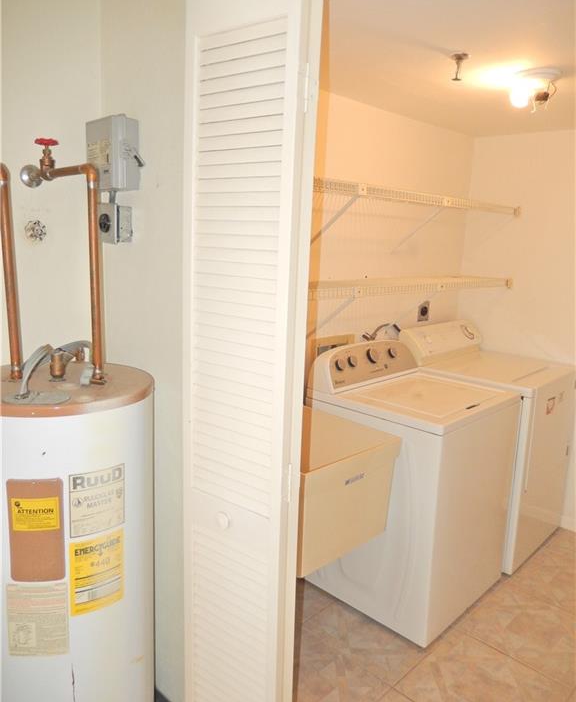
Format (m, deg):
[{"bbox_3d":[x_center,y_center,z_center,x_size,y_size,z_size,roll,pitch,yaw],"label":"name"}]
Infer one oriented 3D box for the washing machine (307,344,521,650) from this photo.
[{"bbox_3d":[0.546,0.540,2.481,0.665,1.055,0.698,13,15,43],"label":"washing machine"}]

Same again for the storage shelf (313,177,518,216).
[{"bbox_3d":[0.498,-0.681,2.502,0.305,0.047,1.930,13,15,43],"label":"storage shelf"}]

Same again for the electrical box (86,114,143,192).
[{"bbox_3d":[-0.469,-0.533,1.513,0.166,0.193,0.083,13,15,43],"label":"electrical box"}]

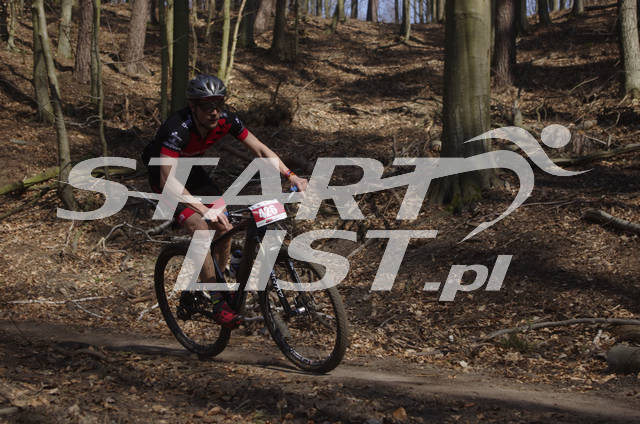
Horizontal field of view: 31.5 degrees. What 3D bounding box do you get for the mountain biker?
[{"bbox_3d":[-0.625,-0.053,6.510,0.694,1.428,0.984,-10,5,-36],"label":"mountain biker"}]

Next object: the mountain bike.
[{"bbox_3d":[-0.476,0.384,6.475,0.720,1.040,1.815,-20,11,-37],"label":"mountain bike"}]

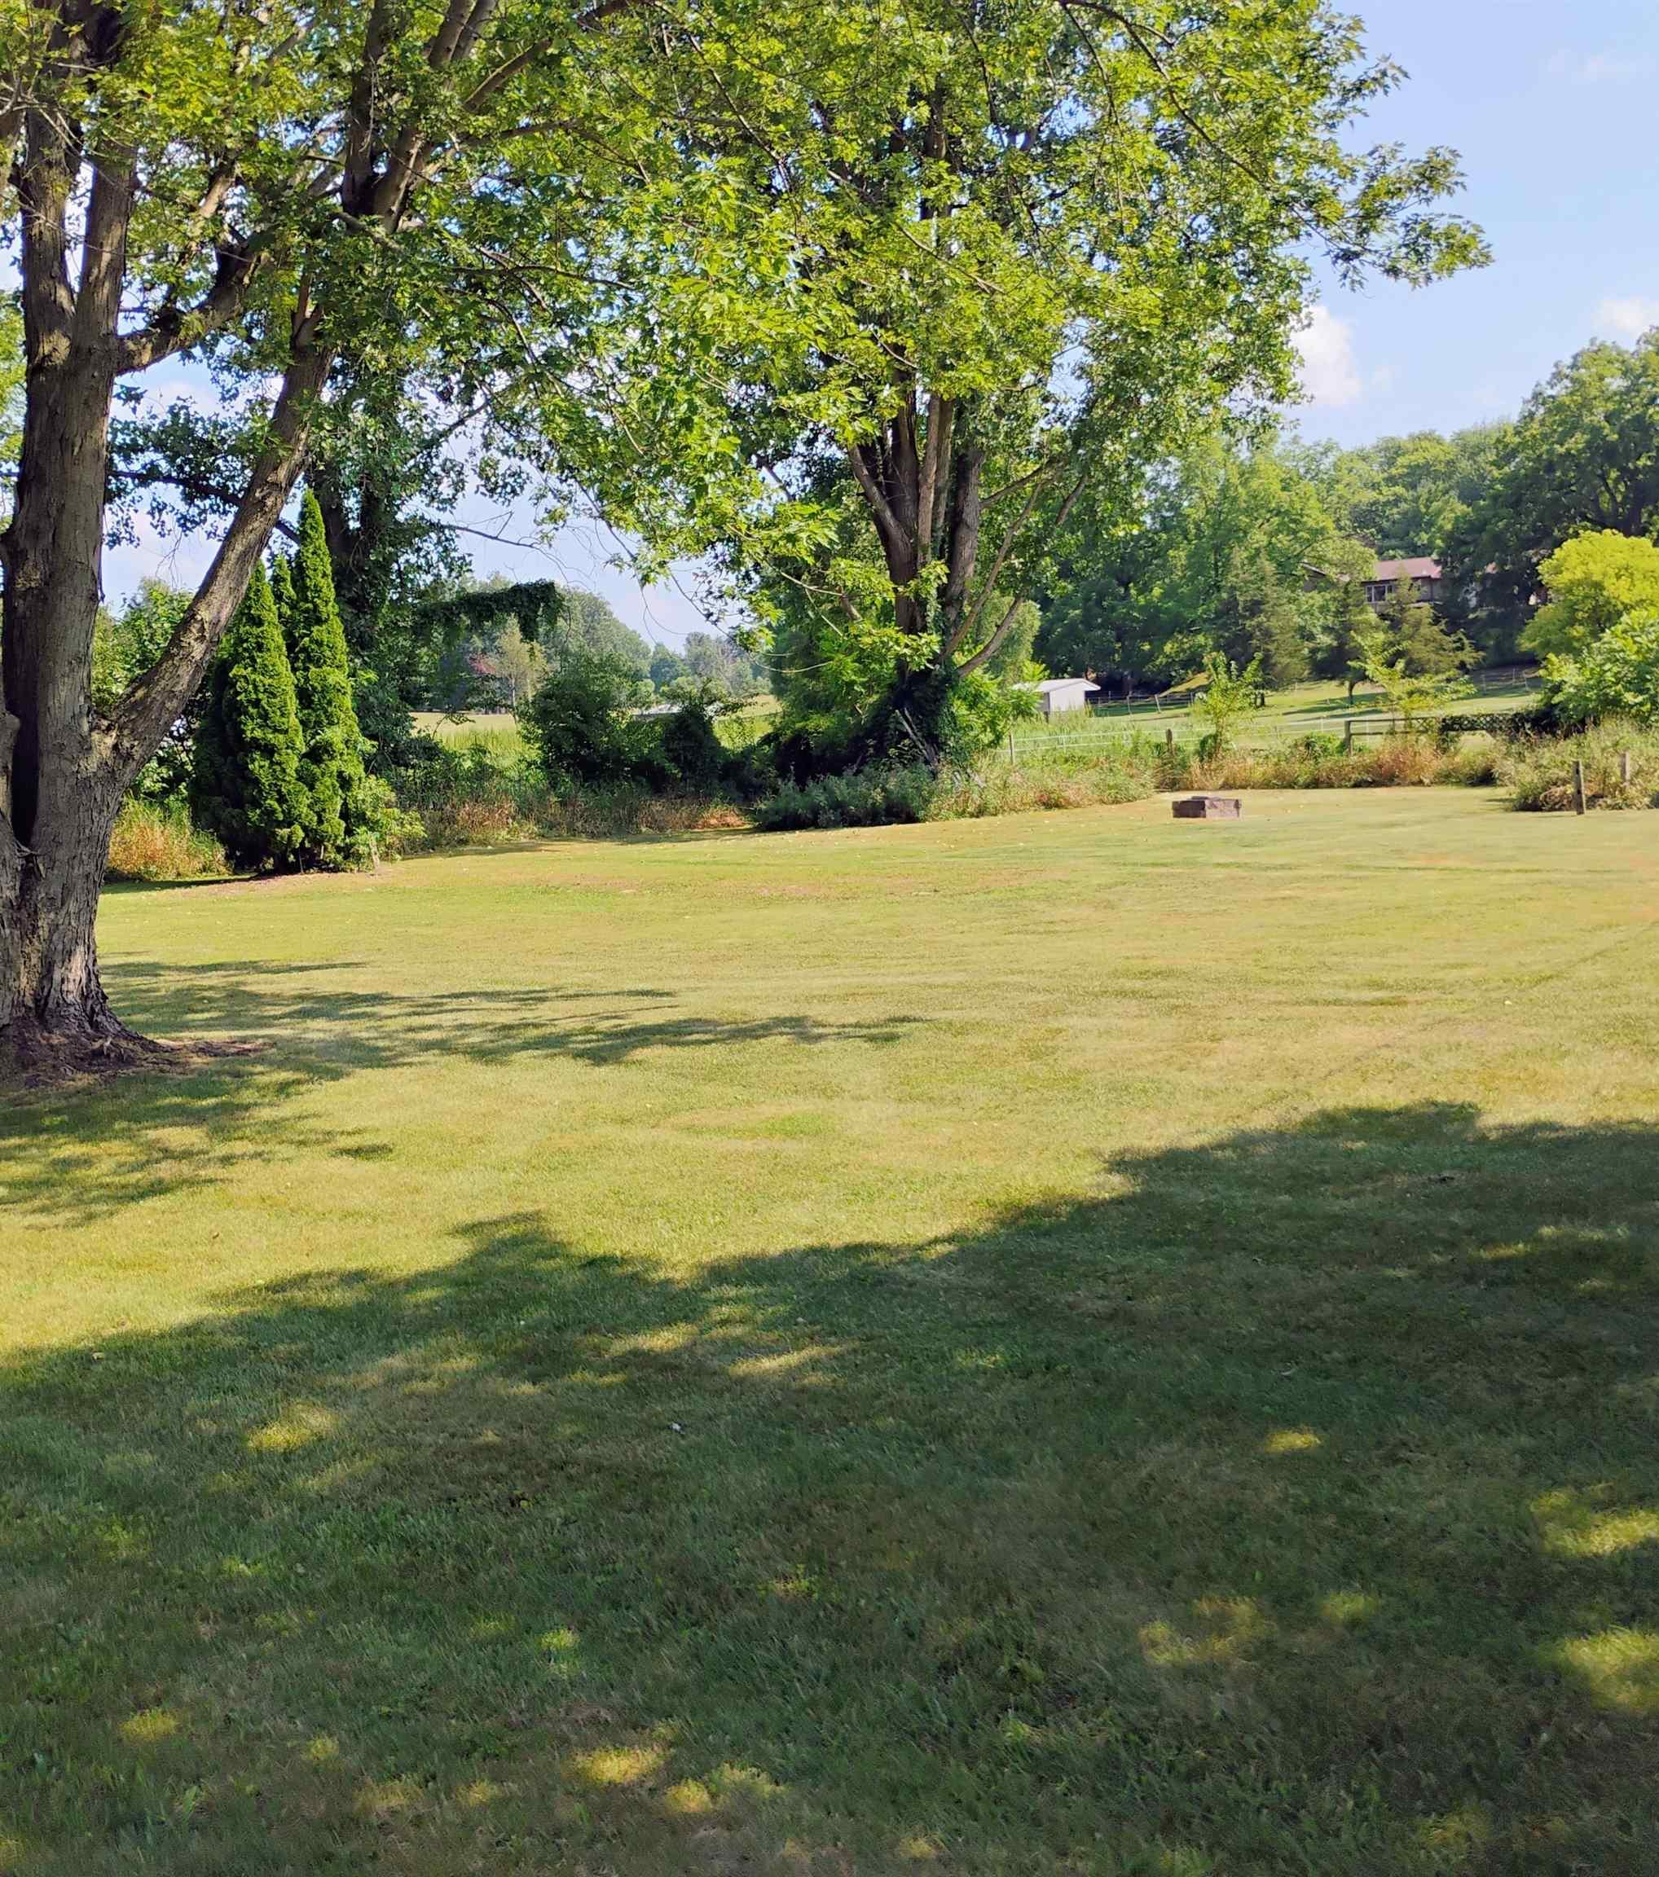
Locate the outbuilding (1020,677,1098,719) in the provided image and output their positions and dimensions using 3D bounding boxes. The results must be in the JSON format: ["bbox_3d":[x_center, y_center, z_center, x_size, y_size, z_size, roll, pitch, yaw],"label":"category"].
[{"bbox_3d":[11.796,-12.353,105.000,3.200,2.450,3.800,-4,6,-25],"label":"outbuilding"}]

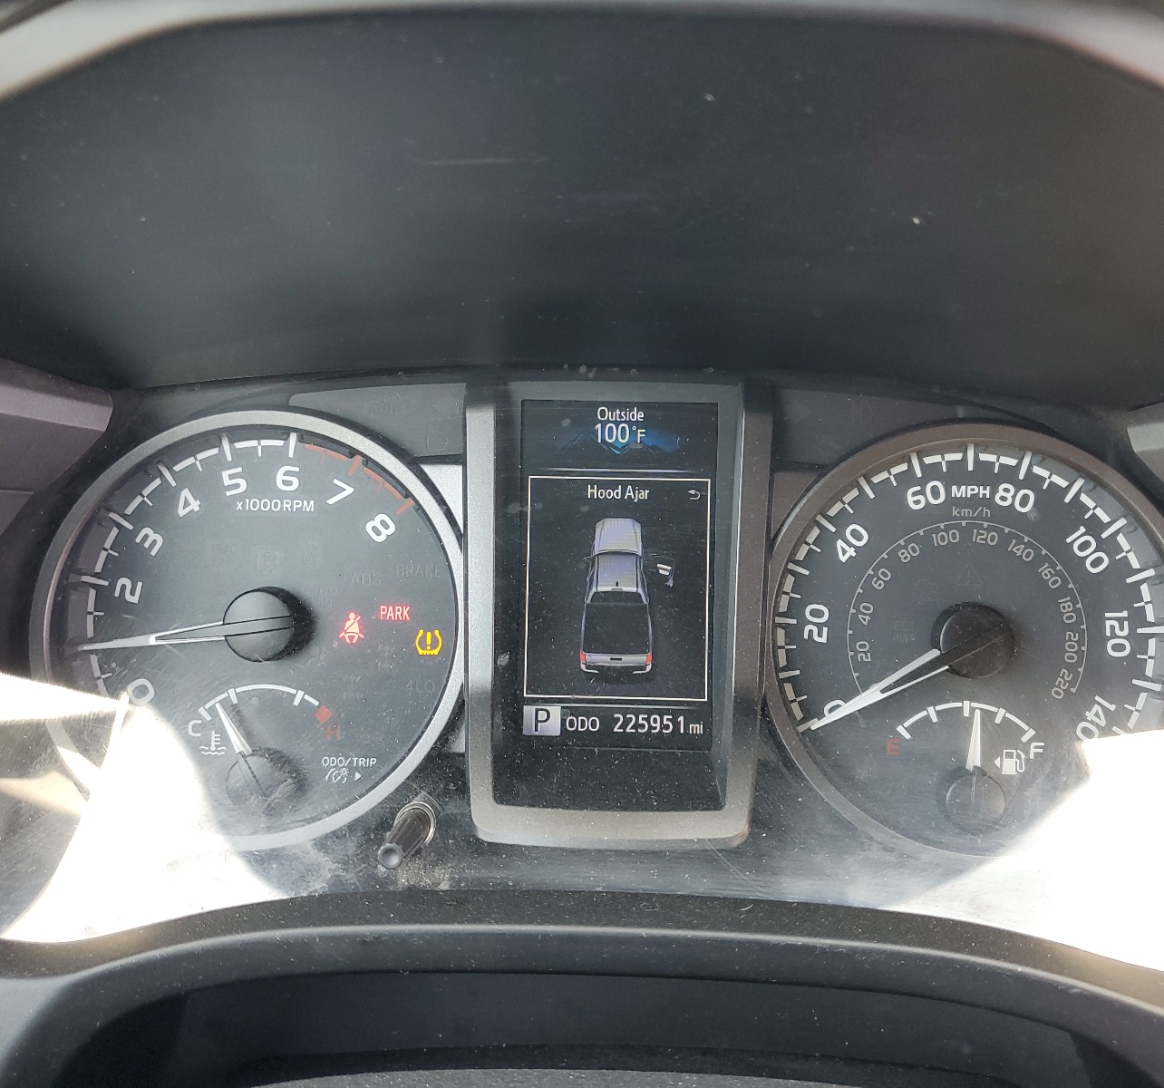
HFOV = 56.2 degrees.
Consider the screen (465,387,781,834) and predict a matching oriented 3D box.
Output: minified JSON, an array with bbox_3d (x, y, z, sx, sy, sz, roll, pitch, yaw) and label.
[{"bbox_3d":[0.009,0.018,0.286,0.077,0.119,0.022,1,-2,1],"label":"screen"}]

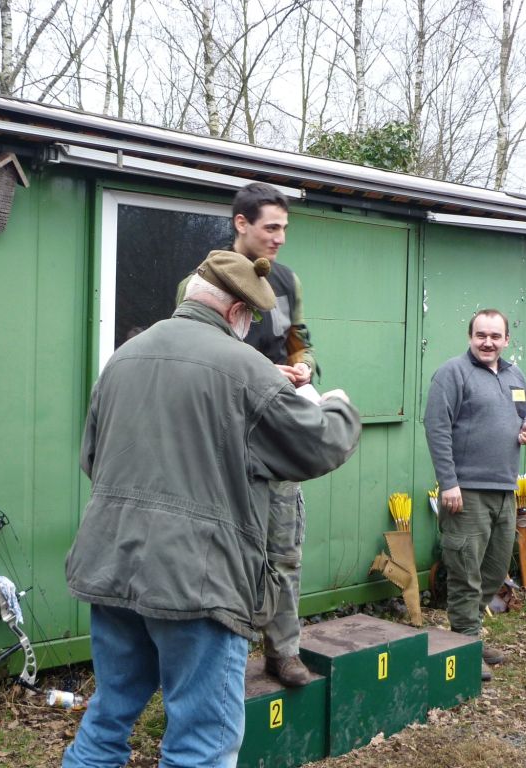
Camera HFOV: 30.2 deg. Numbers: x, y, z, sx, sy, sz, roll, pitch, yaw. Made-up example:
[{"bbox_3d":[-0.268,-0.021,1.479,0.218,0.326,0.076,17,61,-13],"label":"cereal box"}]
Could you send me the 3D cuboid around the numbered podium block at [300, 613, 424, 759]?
[{"bbox_3d":[0.348,1.230,4.067,0.594,0.374,0.388,0,1,-43],"label":"numbered podium block"}]

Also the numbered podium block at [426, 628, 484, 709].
[{"bbox_3d":[0.733,1.285,4.377,0.393,0.272,0.323,0,1,-43],"label":"numbered podium block"}]

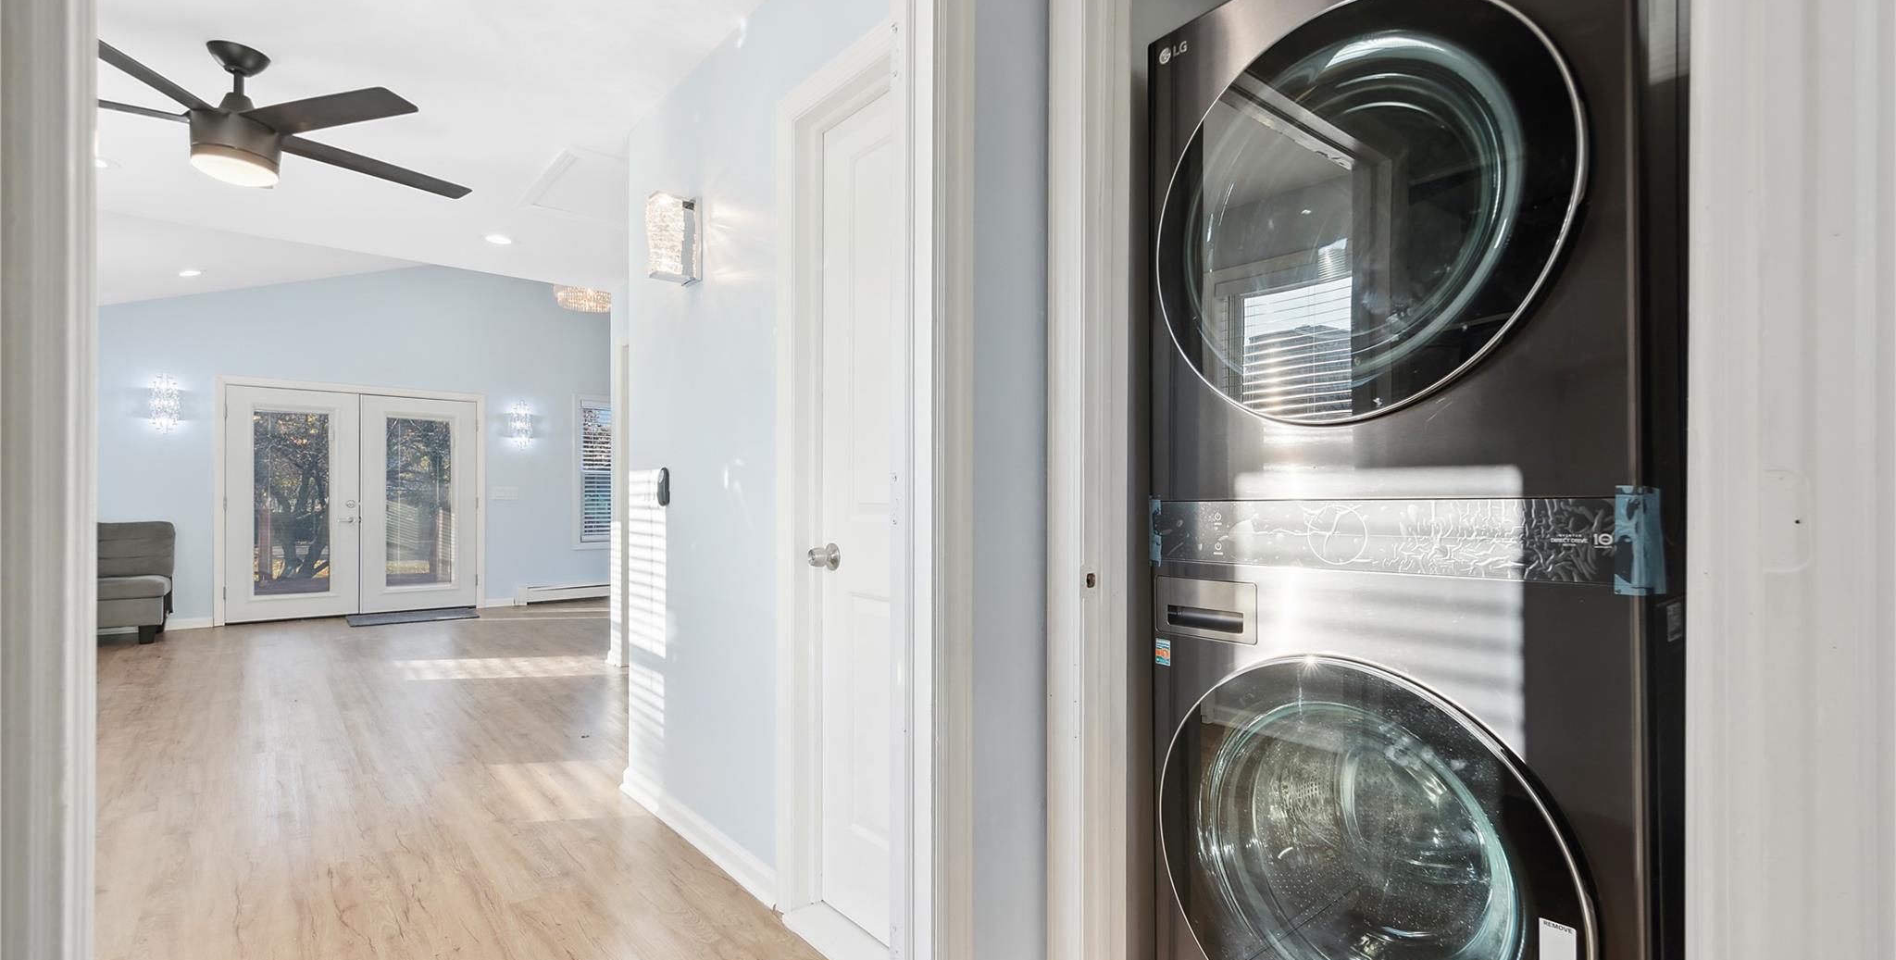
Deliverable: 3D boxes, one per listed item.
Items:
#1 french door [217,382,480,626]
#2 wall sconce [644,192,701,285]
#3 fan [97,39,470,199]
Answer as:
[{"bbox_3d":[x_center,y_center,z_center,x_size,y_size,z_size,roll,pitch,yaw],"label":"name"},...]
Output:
[{"bbox_3d":[-5.380,0.217,7.700,1.860,2.030,0.060,1,-1,-39],"label":"french door"},{"bbox_3d":[-0.848,-0.742,2.603,0.135,0.240,0.120,1,-1,-40],"label":"wall sconce"},{"bbox_3d":[-2.175,-1.120,2.580,1.280,0.370,1.300,0,-1,15],"label":"fan"}]

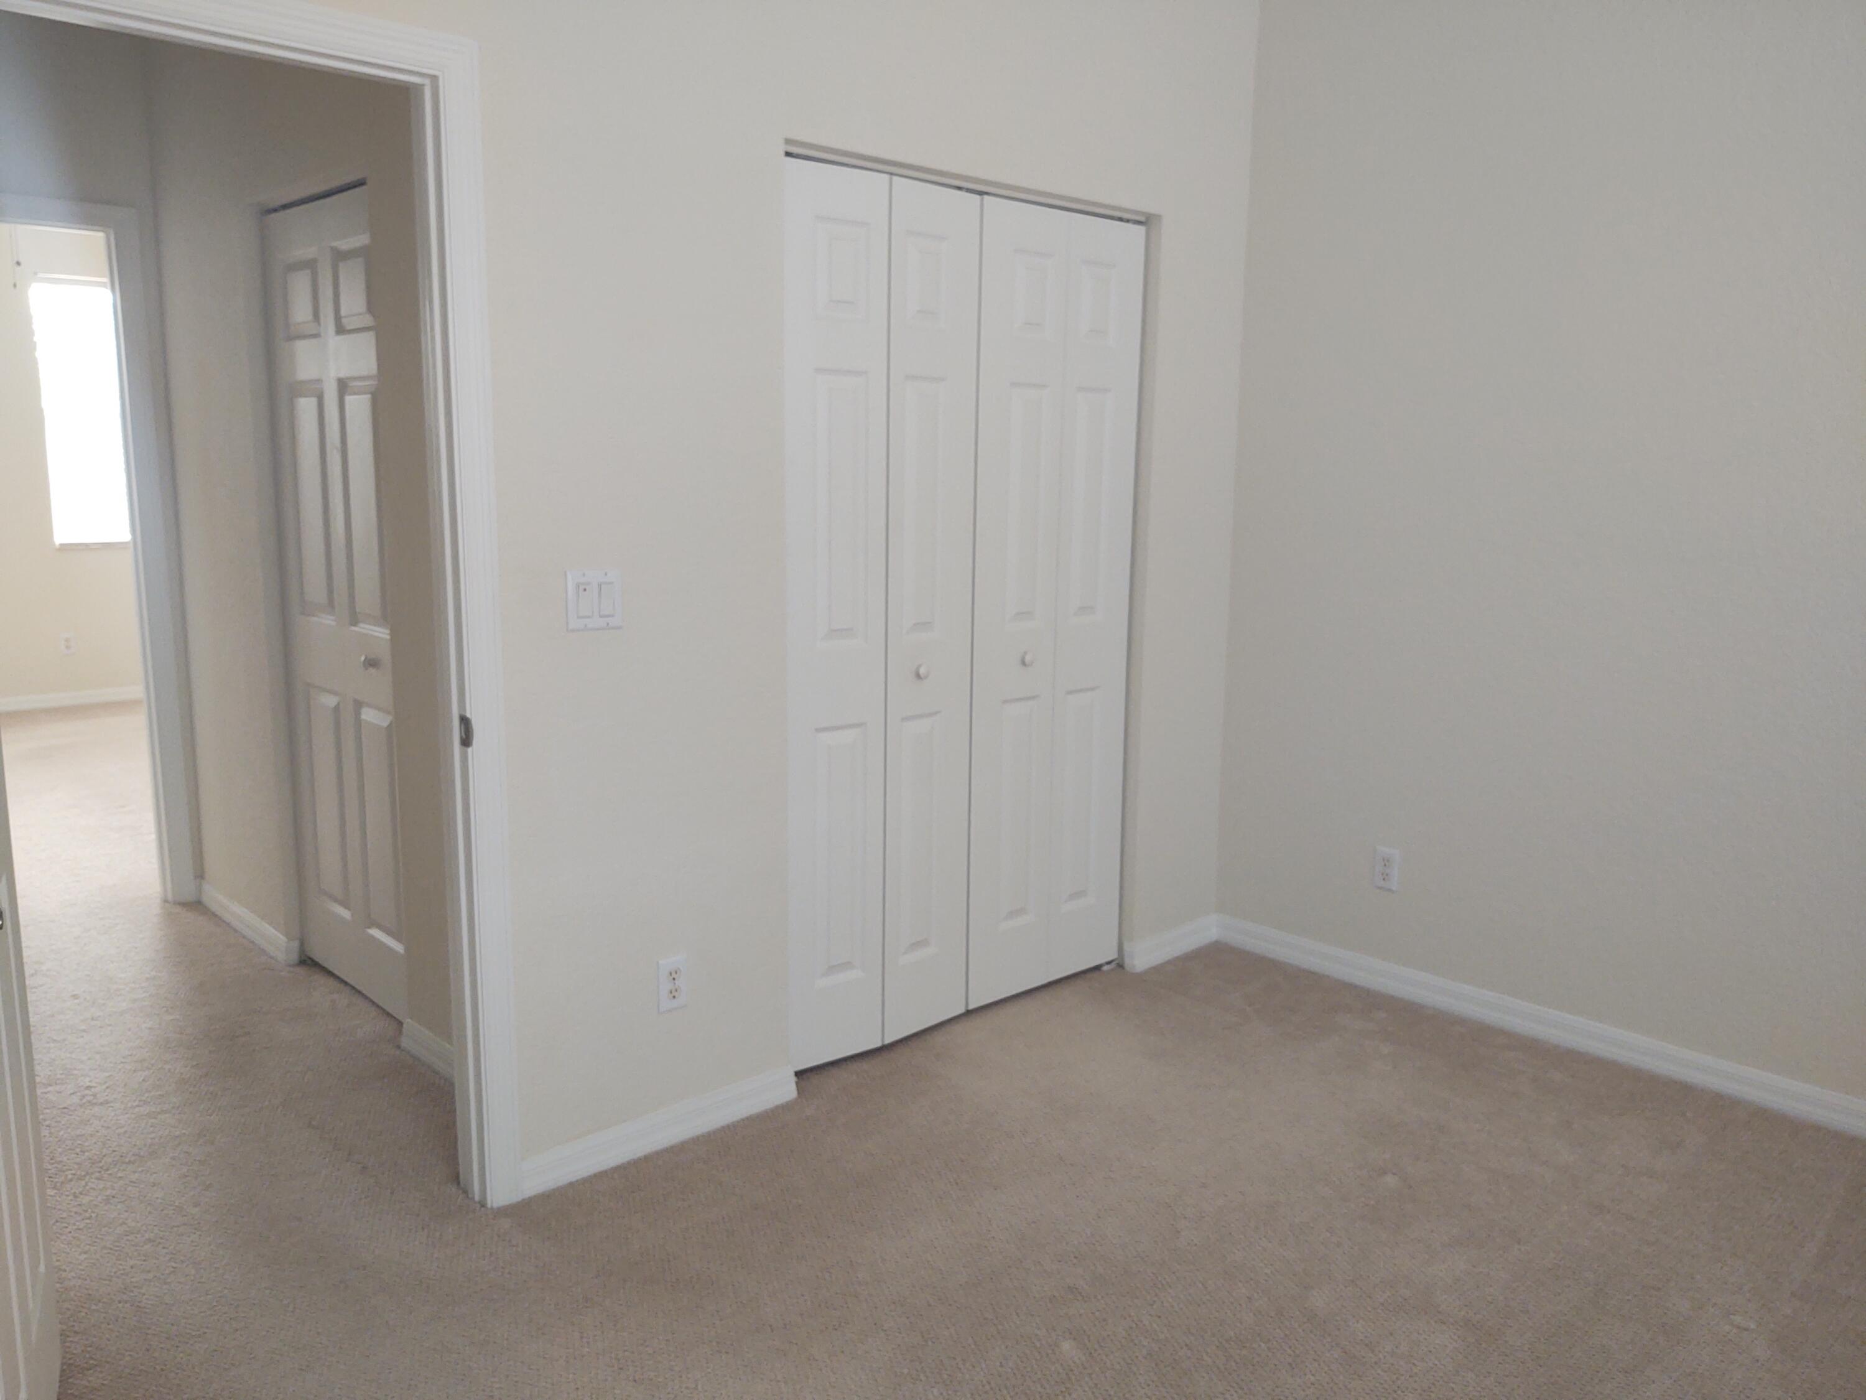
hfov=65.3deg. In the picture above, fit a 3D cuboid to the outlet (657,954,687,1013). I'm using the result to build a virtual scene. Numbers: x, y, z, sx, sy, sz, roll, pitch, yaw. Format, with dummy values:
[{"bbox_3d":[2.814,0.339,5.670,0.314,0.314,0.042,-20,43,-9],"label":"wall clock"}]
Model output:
[{"bbox_3d":[-0.534,0.589,3.008,0.070,0.114,0.010,-8,13,-43],"label":"outlet"}]

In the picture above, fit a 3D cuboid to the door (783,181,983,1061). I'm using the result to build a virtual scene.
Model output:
[{"bbox_3d":[-0.126,-0.156,3.353,0.610,2.000,0.057,-8,13,-43],"label":"door"}]

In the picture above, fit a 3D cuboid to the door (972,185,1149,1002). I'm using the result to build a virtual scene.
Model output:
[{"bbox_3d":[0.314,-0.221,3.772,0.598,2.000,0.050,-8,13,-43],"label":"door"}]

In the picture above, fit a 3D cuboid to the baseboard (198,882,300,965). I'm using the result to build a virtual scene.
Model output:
[{"bbox_3d":[-2.066,0.648,4.343,0.015,0.080,0.780,-8,13,-43],"label":"baseboard"}]

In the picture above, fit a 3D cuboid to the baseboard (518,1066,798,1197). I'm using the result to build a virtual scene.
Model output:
[{"bbox_3d":[-0.551,0.890,3.042,0.683,0.078,0.015,-8,13,-43],"label":"baseboard"}]

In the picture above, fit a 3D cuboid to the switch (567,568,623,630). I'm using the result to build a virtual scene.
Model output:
[{"bbox_3d":[-0.638,-0.189,2.765,0.116,0.115,0.011,-8,13,-43],"label":"switch"}]

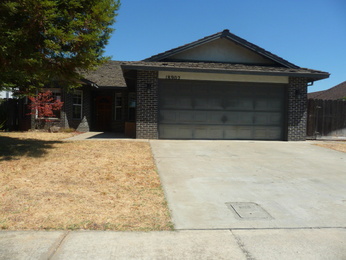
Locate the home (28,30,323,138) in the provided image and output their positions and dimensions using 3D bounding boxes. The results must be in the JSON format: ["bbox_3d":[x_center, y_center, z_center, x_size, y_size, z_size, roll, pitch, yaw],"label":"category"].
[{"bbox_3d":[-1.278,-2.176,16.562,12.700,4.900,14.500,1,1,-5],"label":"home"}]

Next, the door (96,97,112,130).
[{"bbox_3d":[-3.993,-0.954,16.400,0.920,2.050,0.080,1,1,-5],"label":"door"}]

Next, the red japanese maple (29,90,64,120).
[{"bbox_3d":[-6.097,-1.036,13.500,1.700,1.750,1.600,1,1,-5],"label":"red japanese maple"}]

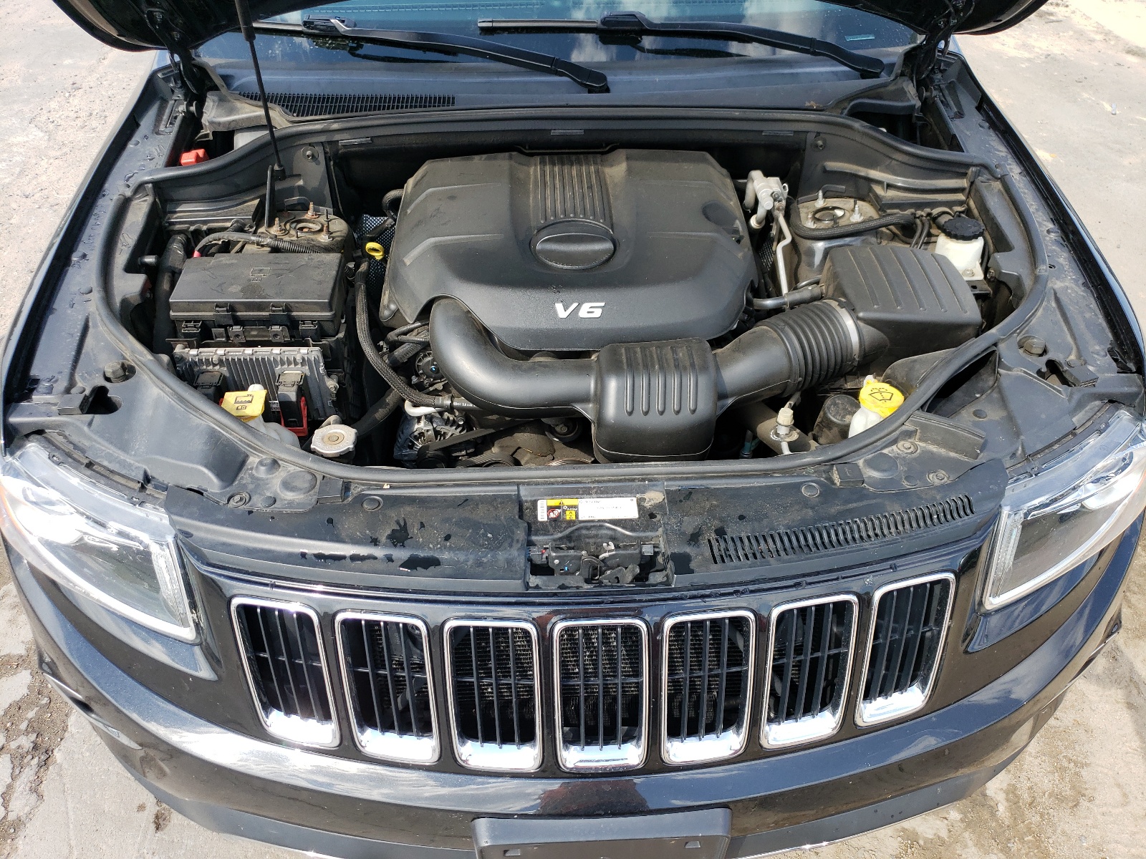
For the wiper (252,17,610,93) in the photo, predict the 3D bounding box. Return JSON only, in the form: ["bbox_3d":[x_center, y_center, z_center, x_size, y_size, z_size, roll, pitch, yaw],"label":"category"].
[{"bbox_3d":[-0.344,-0.765,1.717,0.855,0.065,0.075,11,56,6],"label":"wiper"}]

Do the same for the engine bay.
[{"bbox_3d":[0.008,-0.132,1.531,1.420,0.450,0.840,-2,41,-2],"label":"engine bay"}]

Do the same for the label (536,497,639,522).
[{"bbox_3d":[0.019,0.102,1.102,0.126,0.003,0.035,-2,47,-2],"label":"label"}]

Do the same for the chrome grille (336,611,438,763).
[{"bbox_3d":[-0.218,0.298,1.043,0.112,0.215,0.050,5,25,5],"label":"chrome grille"}]

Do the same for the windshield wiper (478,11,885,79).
[{"bbox_3d":[0.209,-0.783,1.720,0.816,0.065,0.075,9,55,5],"label":"windshield wiper"}]

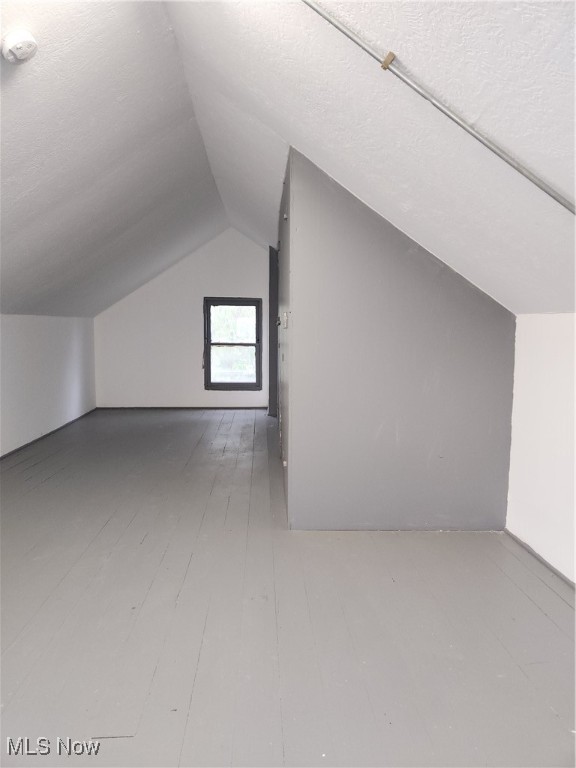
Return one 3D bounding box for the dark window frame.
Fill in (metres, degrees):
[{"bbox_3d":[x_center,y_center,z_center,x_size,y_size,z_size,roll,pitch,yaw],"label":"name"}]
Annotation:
[{"bbox_3d":[-0.800,-0.582,7.503,0.838,1.365,0.100,0,7,-3],"label":"dark window frame"}]

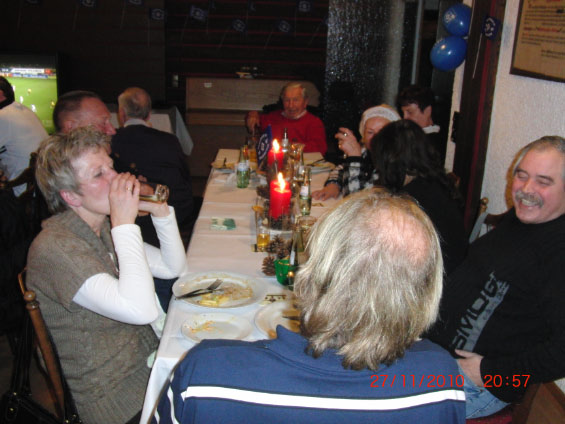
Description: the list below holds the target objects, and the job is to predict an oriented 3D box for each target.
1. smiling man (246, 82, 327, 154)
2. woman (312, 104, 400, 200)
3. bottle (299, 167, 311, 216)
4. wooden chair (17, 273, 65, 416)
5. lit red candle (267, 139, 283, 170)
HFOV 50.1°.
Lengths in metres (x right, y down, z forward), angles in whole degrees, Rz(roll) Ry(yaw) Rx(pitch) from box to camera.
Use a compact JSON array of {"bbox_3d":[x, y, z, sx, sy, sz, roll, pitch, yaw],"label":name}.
[{"bbox_3d":[0.042,-0.297,4.173,0.580,1.200,0.740,3,16,3],"label":"smiling man"},{"bbox_3d":[0.459,0.044,3.049,0.720,1.180,0.550,0,16,-7],"label":"woman"},{"bbox_3d":[0.097,-0.090,2.521,0.054,0.205,0.054,2,16,0],"label":"bottle"},{"bbox_3d":[-0.385,0.521,1.667,0.530,0.930,0.440,-1,16,-12],"label":"wooden chair"},{"bbox_3d":[-0.042,-0.297,3.150,0.080,0.175,0.080,2,16,0],"label":"lit red candle"}]

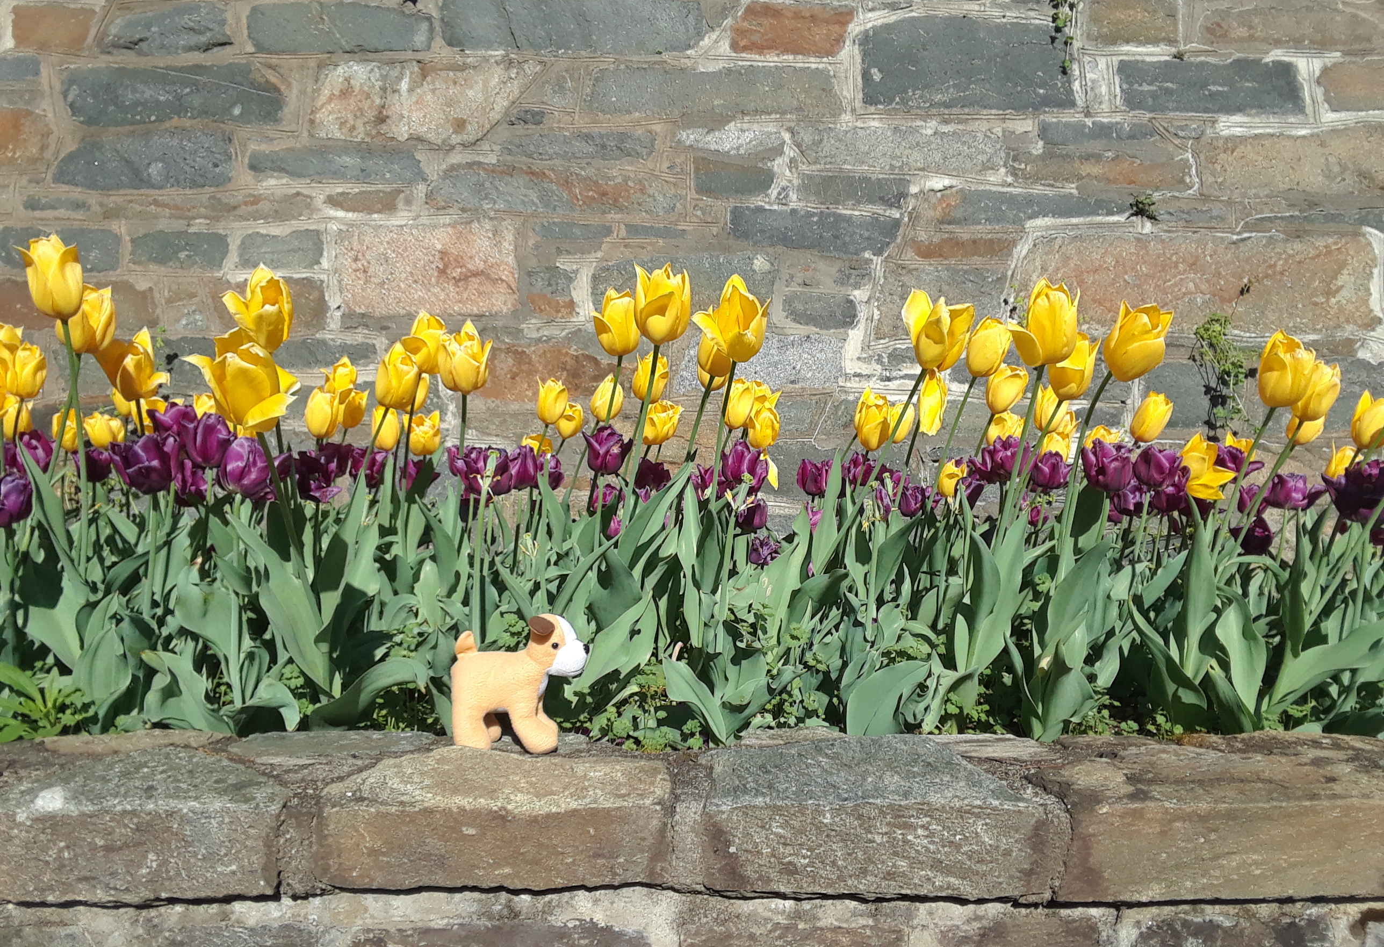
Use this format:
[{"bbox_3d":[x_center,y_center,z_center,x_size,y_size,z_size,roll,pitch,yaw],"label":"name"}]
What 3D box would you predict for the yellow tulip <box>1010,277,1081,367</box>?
[{"bbox_3d":[0.361,-0.155,1.230,0.067,0.090,0.057,5,-1,0],"label":"yellow tulip"}]

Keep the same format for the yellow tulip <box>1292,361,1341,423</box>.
[{"bbox_3d":[0.728,-0.095,1.400,0.053,0.074,0.053,20,-1,0],"label":"yellow tulip"}]

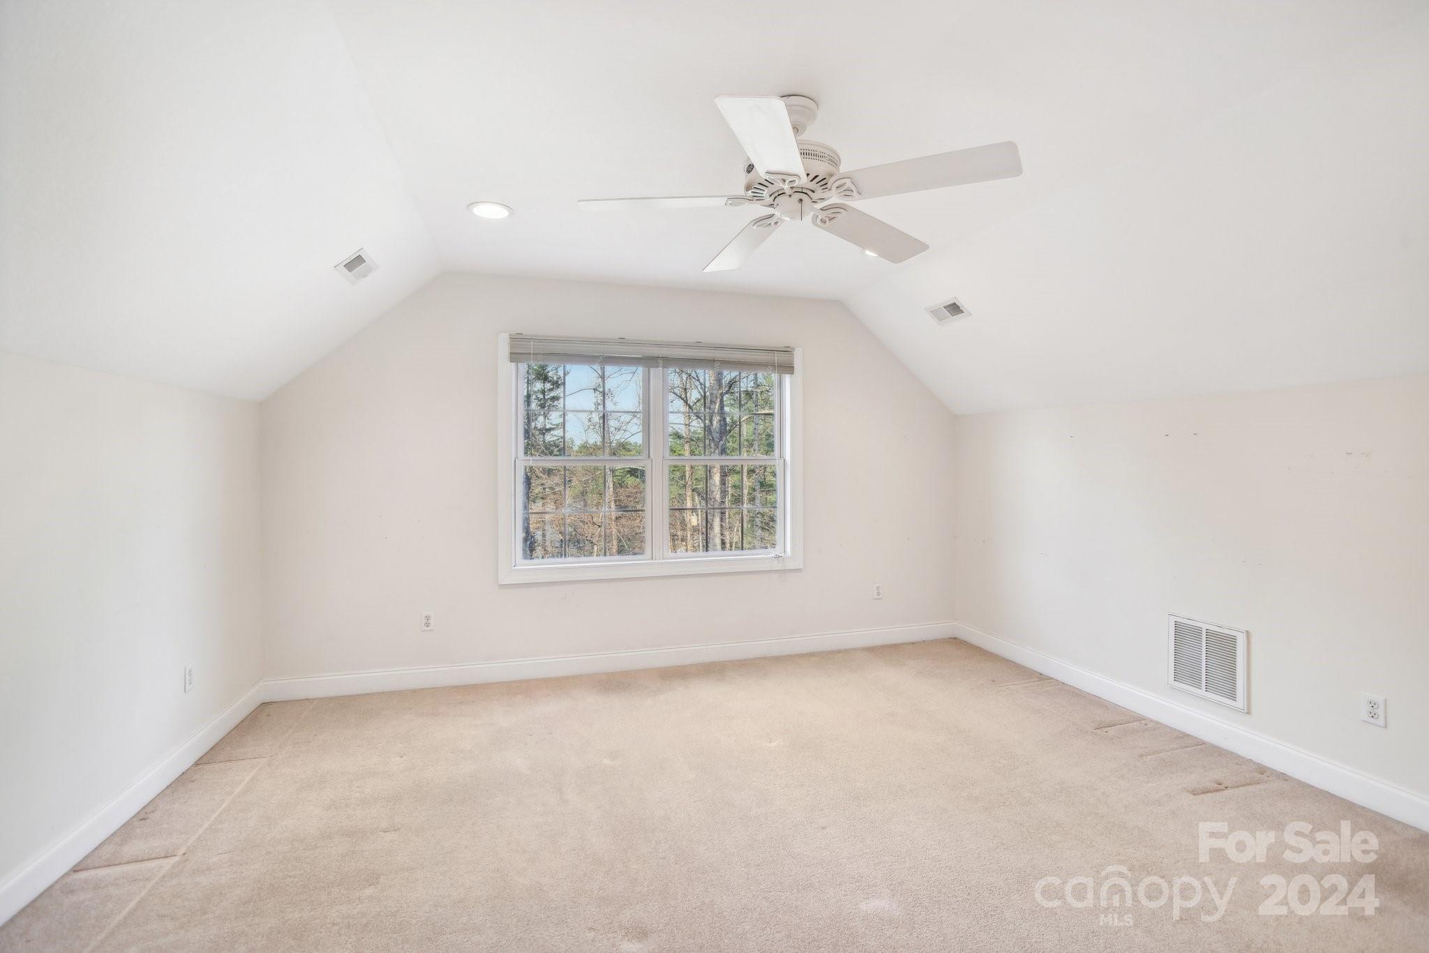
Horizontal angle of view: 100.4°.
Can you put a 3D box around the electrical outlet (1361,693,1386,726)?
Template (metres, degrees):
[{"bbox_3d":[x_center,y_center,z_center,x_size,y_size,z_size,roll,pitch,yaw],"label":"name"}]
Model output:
[{"bbox_3d":[2.531,0.895,2.285,0.010,0.115,0.071,0,1,-16],"label":"electrical outlet"}]

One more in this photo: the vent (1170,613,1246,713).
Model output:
[{"bbox_3d":[2.359,0.883,2.863,0.024,0.368,0.362,0,1,-16],"label":"vent"}]

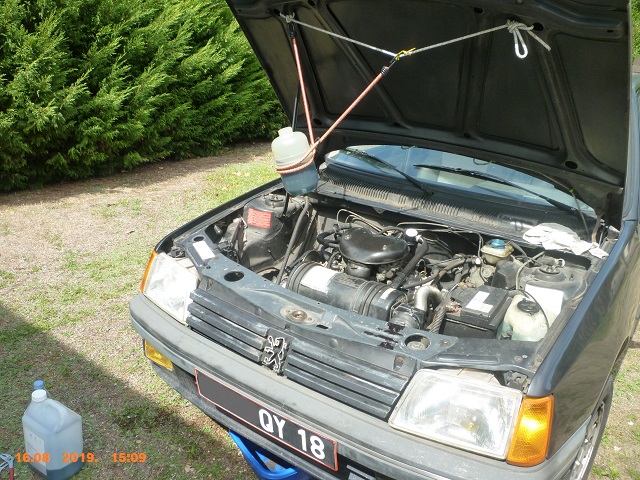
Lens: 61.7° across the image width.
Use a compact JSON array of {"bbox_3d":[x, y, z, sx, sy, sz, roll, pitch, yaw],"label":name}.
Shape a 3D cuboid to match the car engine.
[{"bbox_3d":[0.223,0.150,1.903,1.100,0.360,0.650,16,24,32],"label":"car engine"}]

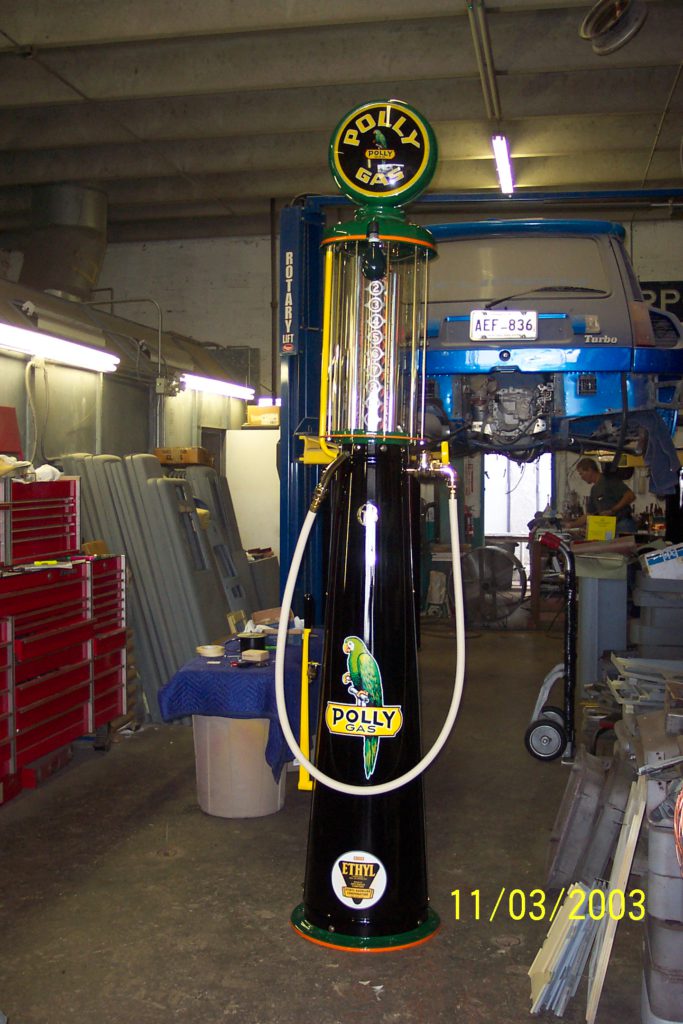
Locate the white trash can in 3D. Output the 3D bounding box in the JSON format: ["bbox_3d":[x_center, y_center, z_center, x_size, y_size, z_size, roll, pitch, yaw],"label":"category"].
[{"bbox_3d":[-0.506,1.146,5.514,0.530,0.690,0.530,0,2,0],"label":"white trash can"}]

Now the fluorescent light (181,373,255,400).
[{"bbox_3d":[-1.324,-1.369,12.000,0.110,0.130,2.400,1,2,12],"label":"fluorescent light"}]

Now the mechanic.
[{"bbox_3d":[2.814,0.356,11.720,0.720,1.800,0.580,-1,3,-30],"label":"mechanic"}]

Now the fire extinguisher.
[{"bbox_3d":[1.639,0.136,13.950,0.170,0.480,0.160,0,2,11],"label":"fire extinguisher"}]

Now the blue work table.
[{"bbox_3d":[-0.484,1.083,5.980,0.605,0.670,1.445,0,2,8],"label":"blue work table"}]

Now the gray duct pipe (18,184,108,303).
[{"bbox_3d":[-3.240,-3.054,12.604,1.000,1.340,0.930,0,2,11],"label":"gray duct pipe"}]

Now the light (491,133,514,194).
[{"bbox_3d":[1.744,-3.640,11.522,0.130,0.110,2.420,0,2,11],"label":"light"}]

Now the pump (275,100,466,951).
[{"bbox_3d":[0.116,0.022,4.041,0.680,3.050,0.560,2,2,8],"label":"pump"}]

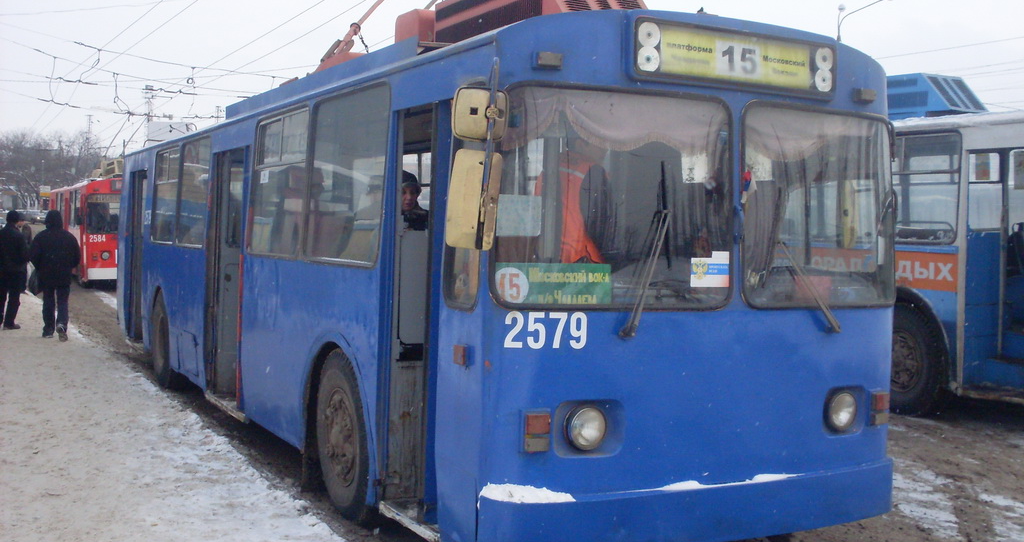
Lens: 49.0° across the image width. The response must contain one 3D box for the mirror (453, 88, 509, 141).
[{"bbox_3d":[-0.129,-0.640,4.600,0.217,0.217,0.085,2,2,3],"label":"mirror"}]

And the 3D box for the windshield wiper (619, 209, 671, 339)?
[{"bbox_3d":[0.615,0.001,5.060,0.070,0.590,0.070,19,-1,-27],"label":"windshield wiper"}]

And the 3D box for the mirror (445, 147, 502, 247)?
[{"bbox_3d":[-0.156,-0.297,4.600,0.200,0.410,0.080,5,2,3],"label":"mirror"}]

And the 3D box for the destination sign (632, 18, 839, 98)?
[{"bbox_3d":[1.069,-1.002,5.388,1.180,0.265,0.090,1,2,-27],"label":"destination sign"}]

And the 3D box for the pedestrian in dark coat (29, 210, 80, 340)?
[{"bbox_3d":[-6.223,0.048,15.300,0.660,1.750,0.450,1,2,-26],"label":"pedestrian in dark coat"}]

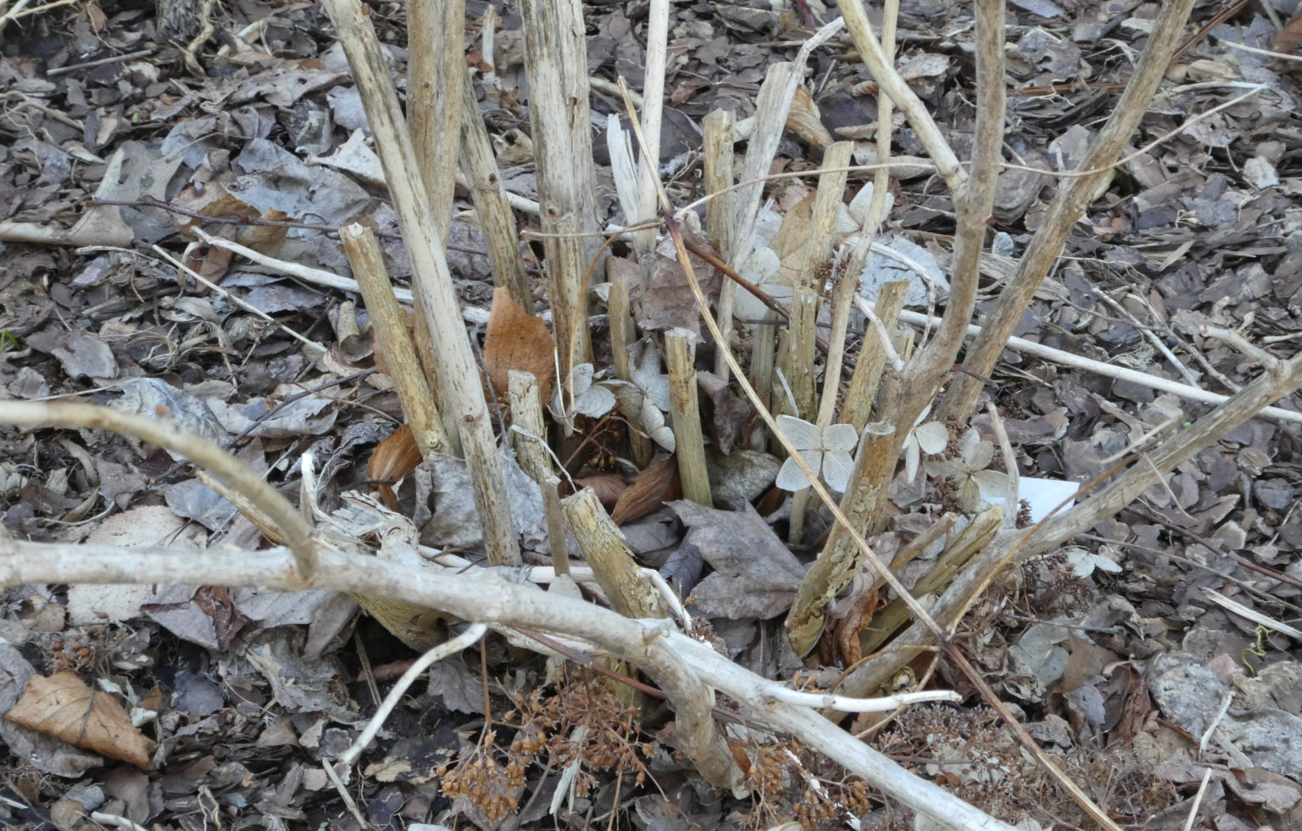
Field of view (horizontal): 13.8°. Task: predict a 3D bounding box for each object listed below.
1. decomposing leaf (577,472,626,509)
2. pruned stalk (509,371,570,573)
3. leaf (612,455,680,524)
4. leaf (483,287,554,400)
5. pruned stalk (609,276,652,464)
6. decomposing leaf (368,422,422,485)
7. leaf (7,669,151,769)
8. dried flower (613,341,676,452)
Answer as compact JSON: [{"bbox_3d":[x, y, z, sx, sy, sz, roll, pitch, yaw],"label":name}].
[{"bbox_3d":[-0.016,0.024,1.757,0.018,0.008,0.013,0,30,0],"label":"decomposing leaf"},{"bbox_3d":[-0.035,0.018,1.705,0.011,0.065,0.010,-9,18,5],"label":"pruned stalk"},{"bbox_3d":[-0.002,0.024,1.757,0.013,0.014,0.031,23,37,34],"label":"leaf"},{"bbox_3d":[-0.044,-0.023,1.790,0.024,0.035,0.014,0,30,0],"label":"leaf"},{"bbox_3d":[-0.006,-0.014,1.760,0.007,0.066,0.007,-6,18,4],"label":"pruned stalk"},{"bbox_3d":[-0.084,0.013,1.765,0.014,0.016,0.017,19,35,30],"label":"decomposing leaf"},{"bbox_3d":[-0.174,0.093,1.640,0.048,0.015,0.033,15,33,24],"label":"leaf"},{"bbox_3d":[-0.002,-0.006,1.750,0.021,0.032,0.016,0,30,0],"label":"dried flower"}]

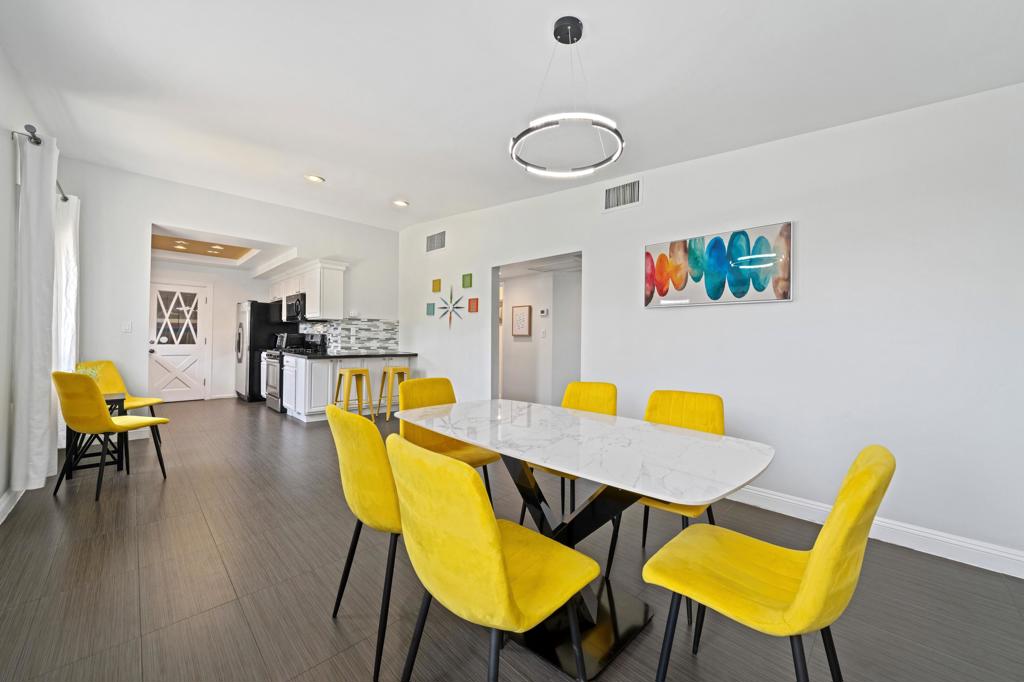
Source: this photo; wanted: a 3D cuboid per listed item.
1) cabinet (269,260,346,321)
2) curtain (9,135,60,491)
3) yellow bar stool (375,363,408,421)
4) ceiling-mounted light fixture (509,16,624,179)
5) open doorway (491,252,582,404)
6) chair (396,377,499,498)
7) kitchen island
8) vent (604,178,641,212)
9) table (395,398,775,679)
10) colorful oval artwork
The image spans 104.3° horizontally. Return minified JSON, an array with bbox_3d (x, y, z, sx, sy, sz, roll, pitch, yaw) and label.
[{"bbox_3d":[-3.603,-0.754,6.810,0.373,0.842,2.836,1,0,-44],"label":"cabinet"},{"bbox_3d":[-3.216,-0.190,2.707,0.164,2.350,0.520,1,0,-44],"label":"curtain"},{"bbox_3d":[-1.717,0.747,5.849,0.435,0.729,0.441,1,0,-44],"label":"yellow bar stool"},{"bbox_3d":[0.254,-1.140,1.816,0.515,0.579,0.515,1,0,0],"label":"ceiling-mounted light fixture"},{"bbox_3d":[0.253,0.126,4.408,0.130,2.023,1.332,1,0,-44],"label":"open doorway"},{"bbox_3d":[-0.367,0.692,2.429,0.446,0.870,0.559,1,0,-44],"label":"chair"},{"bbox_3d":[-2.455,0.649,6.026,1.542,0.904,1.198,1,0,-44],"label":"kitchen island"},{"bbox_3d":[0.973,-1.303,3.575,0.026,0.232,0.388,1,0,-44],"label":"vent"},{"bbox_3d":[0.165,0.758,1.778,0.911,0.753,1.650,1,0,-44],"label":"table"},{"bbox_3d":[1.490,-0.531,3.010,0.036,0.541,1.045,1,0,-44],"label":"colorful oval artwork"}]

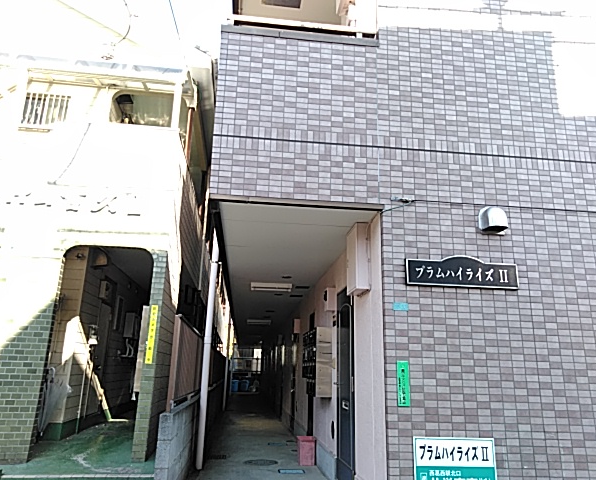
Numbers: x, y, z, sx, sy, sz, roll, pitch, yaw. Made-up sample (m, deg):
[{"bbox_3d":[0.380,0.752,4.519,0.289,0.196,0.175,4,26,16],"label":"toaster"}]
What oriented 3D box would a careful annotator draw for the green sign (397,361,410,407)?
[{"bbox_3d":[0.773,1.051,3.648,0.088,0.318,0.012,3,-16,-6],"label":"green sign"}]

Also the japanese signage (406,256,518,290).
[{"bbox_3d":[1.298,0.247,3.927,0.905,0.252,0.040,3,-16,-6],"label":"japanese signage"}]

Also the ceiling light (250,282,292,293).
[{"bbox_3d":[-0.395,0.715,7.545,0.620,0.105,0.100,3,-16,-6],"label":"ceiling light"}]

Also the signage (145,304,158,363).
[{"bbox_3d":[-1.761,1.134,6.004,0.081,0.690,0.015,3,-16,-6],"label":"signage"}]

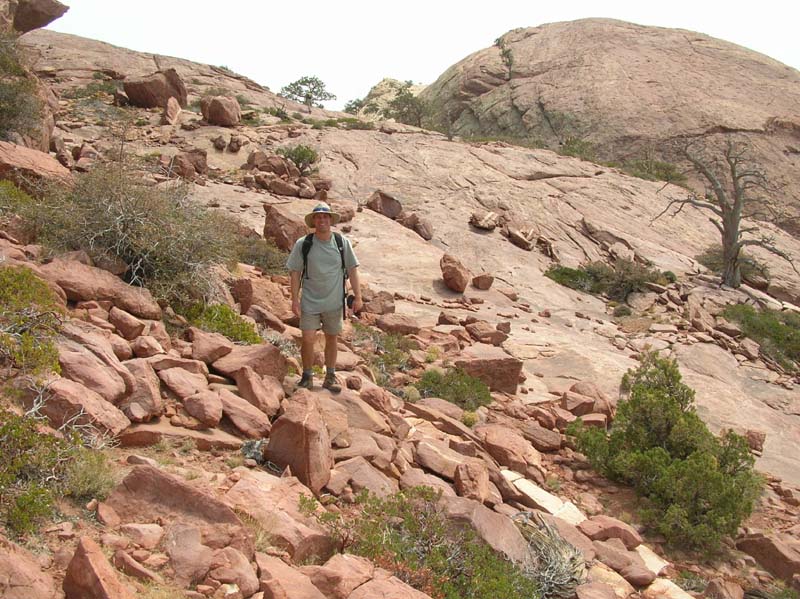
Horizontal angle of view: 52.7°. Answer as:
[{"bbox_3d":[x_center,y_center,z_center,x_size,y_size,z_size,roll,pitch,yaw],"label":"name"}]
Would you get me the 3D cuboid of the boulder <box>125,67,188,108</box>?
[{"bbox_3d":[-8.503,-7.308,28.000,2.150,1.385,1.613,-1,2,-17],"label":"boulder"}]

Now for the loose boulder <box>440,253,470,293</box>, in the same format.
[{"bbox_3d":[1.098,-0.534,16.000,0.564,0.768,0.479,0,2,4],"label":"loose boulder"}]

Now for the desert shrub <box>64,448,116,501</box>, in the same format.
[{"bbox_3d":[-1.799,1.017,4.700,0.302,0.287,0.287,-1,2,-21],"label":"desert shrub"}]

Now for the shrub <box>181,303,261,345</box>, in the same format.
[{"bbox_3d":[-2.054,0.285,9.200,0.979,0.501,0.750,0,0,-13],"label":"shrub"}]

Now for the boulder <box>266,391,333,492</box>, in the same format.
[{"bbox_3d":[-0.914,1.278,7.350,0.600,0.834,0.700,0,0,-7],"label":"boulder"}]

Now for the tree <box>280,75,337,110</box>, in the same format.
[{"bbox_3d":[-4.920,-10.957,43.000,3.085,2.021,2.700,0,0,-7],"label":"tree"}]

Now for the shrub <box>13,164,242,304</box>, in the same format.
[{"bbox_3d":[-3.438,-0.820,10.200,2.757,1.678,2.068,-1,2,-19],"label":"shrub"}]

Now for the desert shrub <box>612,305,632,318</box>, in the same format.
[{"bbox_3d":[4.817,0.260,17.500,0.433,0.303,0.390,0,2,15],"label":"desert shrub"}]

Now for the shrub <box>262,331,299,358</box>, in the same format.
[{"bbox_3d":[-1.360,0.512,9.200,0.410,0.303,0.369,0,2,-8],"label":"shrub"}]

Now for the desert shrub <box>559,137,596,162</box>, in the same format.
[{"bbox_3d":[9.661,-8.164,44.000,2.068,1.486,1.655,0,2,12],"label":"desert shrub"}]

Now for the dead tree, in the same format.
[{"bbox_3d":[8.280,-2.232,20.500,3.652,3.804,3.000,0,0,22],"label":"dead tree"}]

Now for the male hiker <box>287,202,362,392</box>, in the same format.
[{"bbox_3d":[-0.742,-0.025,7.950,0.720,1.859,0.450,0,0,-4],"label":"male hiker"}]

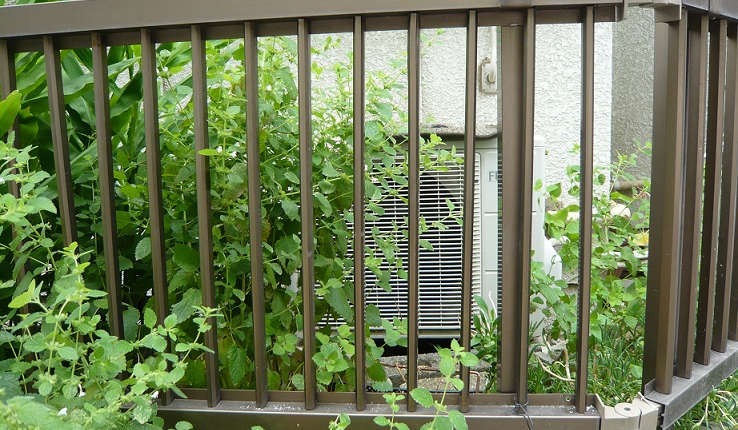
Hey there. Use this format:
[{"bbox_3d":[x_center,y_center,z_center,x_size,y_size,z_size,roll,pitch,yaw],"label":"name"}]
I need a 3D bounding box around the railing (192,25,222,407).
[{"bbox_3d":[-0.328,0.014,1.206,0.021,0.773,0.028,0,6,7],"label":"railing"}]

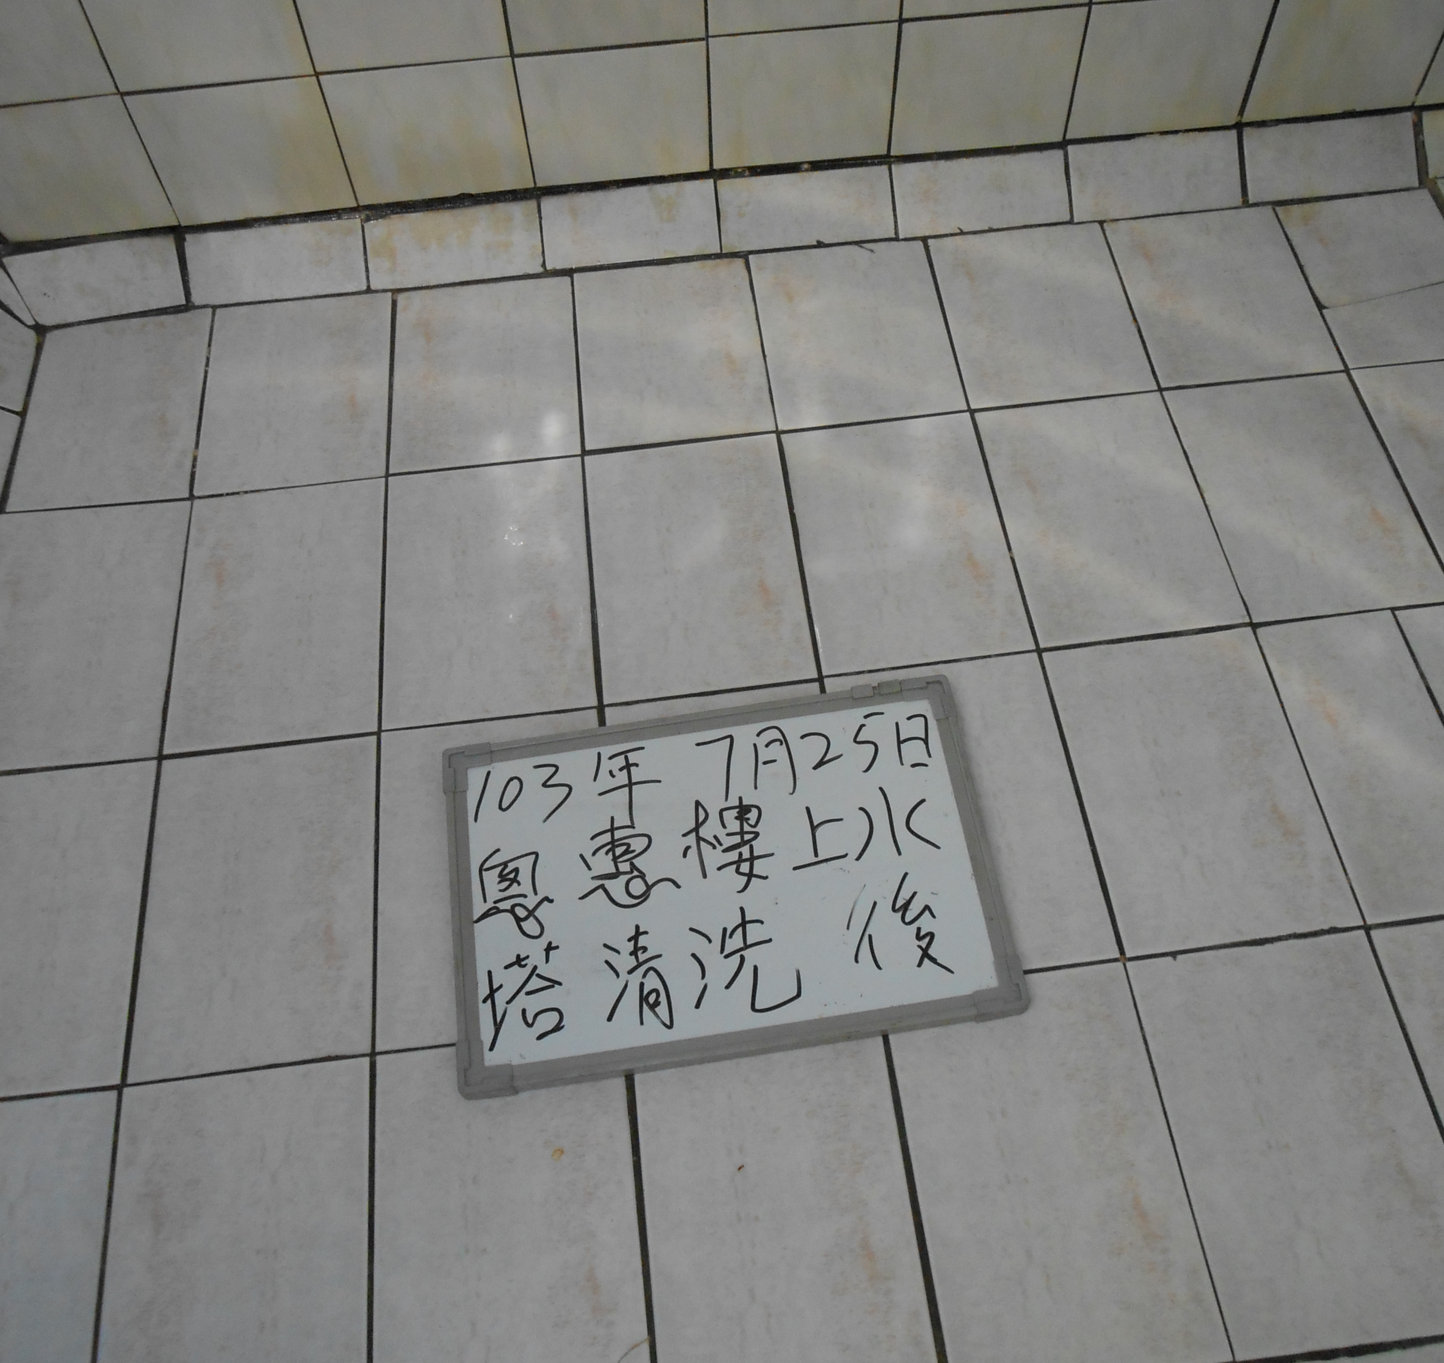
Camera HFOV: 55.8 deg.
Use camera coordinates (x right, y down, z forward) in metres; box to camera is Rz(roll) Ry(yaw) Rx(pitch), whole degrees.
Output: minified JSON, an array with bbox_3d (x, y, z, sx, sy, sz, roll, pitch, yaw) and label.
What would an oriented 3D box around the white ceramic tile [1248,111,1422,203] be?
[{"bbox_3d":[0.706,-0.609,1.582,0.197,0.010,0.086,-6,95,-1],"label":"white ceramic tile"}]

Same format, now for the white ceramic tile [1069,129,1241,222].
[{"bbox_3d":[0.499,-0.585,1.576,0.196,0.010,0.086,-7,95,-2],"label":"white ceramic tile"}]

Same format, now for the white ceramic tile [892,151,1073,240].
[{"bbox_3d":[0.299,-0.563,1.571,0.197,0.010,0.086,-5,95,-1],"label":"white ceramic tile"}]

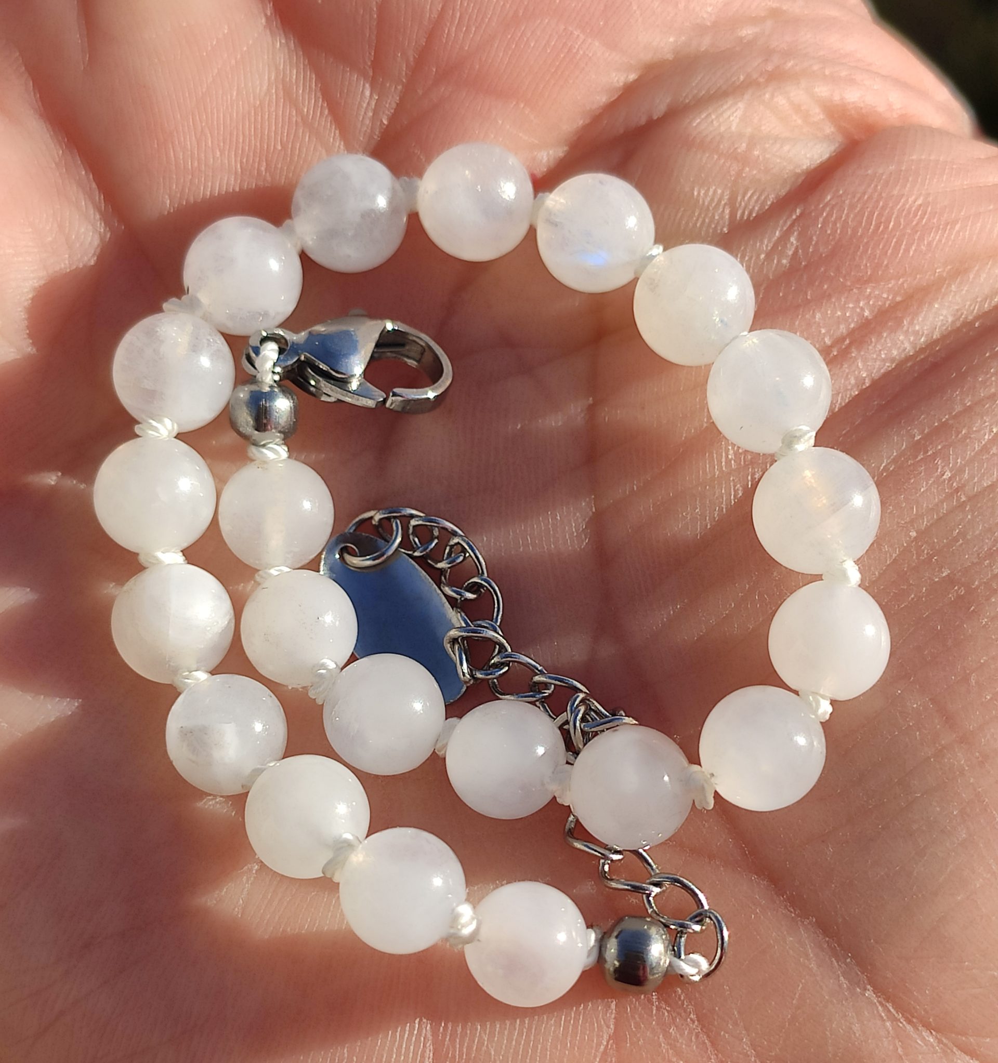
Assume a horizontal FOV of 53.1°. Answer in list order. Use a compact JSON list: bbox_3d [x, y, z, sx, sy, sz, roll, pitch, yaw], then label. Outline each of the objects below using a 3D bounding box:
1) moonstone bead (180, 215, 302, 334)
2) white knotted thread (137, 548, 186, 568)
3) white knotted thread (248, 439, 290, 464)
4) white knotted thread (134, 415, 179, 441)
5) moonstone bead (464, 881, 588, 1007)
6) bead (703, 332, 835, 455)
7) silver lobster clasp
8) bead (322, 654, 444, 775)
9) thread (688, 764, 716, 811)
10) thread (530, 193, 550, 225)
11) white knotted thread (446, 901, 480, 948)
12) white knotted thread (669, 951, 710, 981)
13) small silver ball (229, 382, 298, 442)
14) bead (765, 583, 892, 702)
[{"bbox_3d":[-0.014,-0.014,0.054,0.006,0.006,0.006,0,70,0],"label":"moonstone bead"},{"bbox_3d":[-0.018,0.001,0.053,0.002,0.002,0.001,-9,70,-3],"label":"white knotted thread"},{"bbox_3d":[-0.013,-0.004,0.055,0.002,0.002,0.001,0,70,0],"label":"white knotted thread"},{"bbox_3d":[-0.022,-0.007,0.065,0.003,0.003,0.002,7,87,2],"label":"white knotted thread"},{"bbox_3d":[0.002,0.026,0.064,0.008,0.008,0.008,0,65,0],"label":"moonstone bead"},{"bbox_3d":[0.017,-0.009,0.064,0.008,0.008,0.008,0,60,0],"label":"bead"},{"bbox_3d":[-0.010,-0.011,0.066,0.014,0.003,0.007,6,69,0],"label":"silver lobster clasp"},{"bbox_3d":[-0.007,0.012,0.064,0.008,0.008,0.008,0,73,0],"label":"bead"},{"bbox_3d":[0.013,0.016,0.064,0.002,0.003,0.003,-12,66,-5],"label":"thread"},{"bbox_3d":[0.003,-0.021,0.065,0.001,0.002,0.002,16,73,3],"label":"thread"},{"bbox_3d":[-0.002,0.025,0.063,0.002,0.003,0.003,22,74,4],"label":"white knotted thread"},{"bbox_3d":[0.012,0.027,0.062,0.003,0.002,0.002,9,73,3],"label":"white knotted thread"},{"bbox_3d":[-0.013,-0.007,0.055,0.004,0.004,0.003,2,102,0],"label":"small silver ball"},{"bbox_3d":[0.021,0.007,0.064,0.008,0.008,0.008,0,73,0],"label":"bead"}]

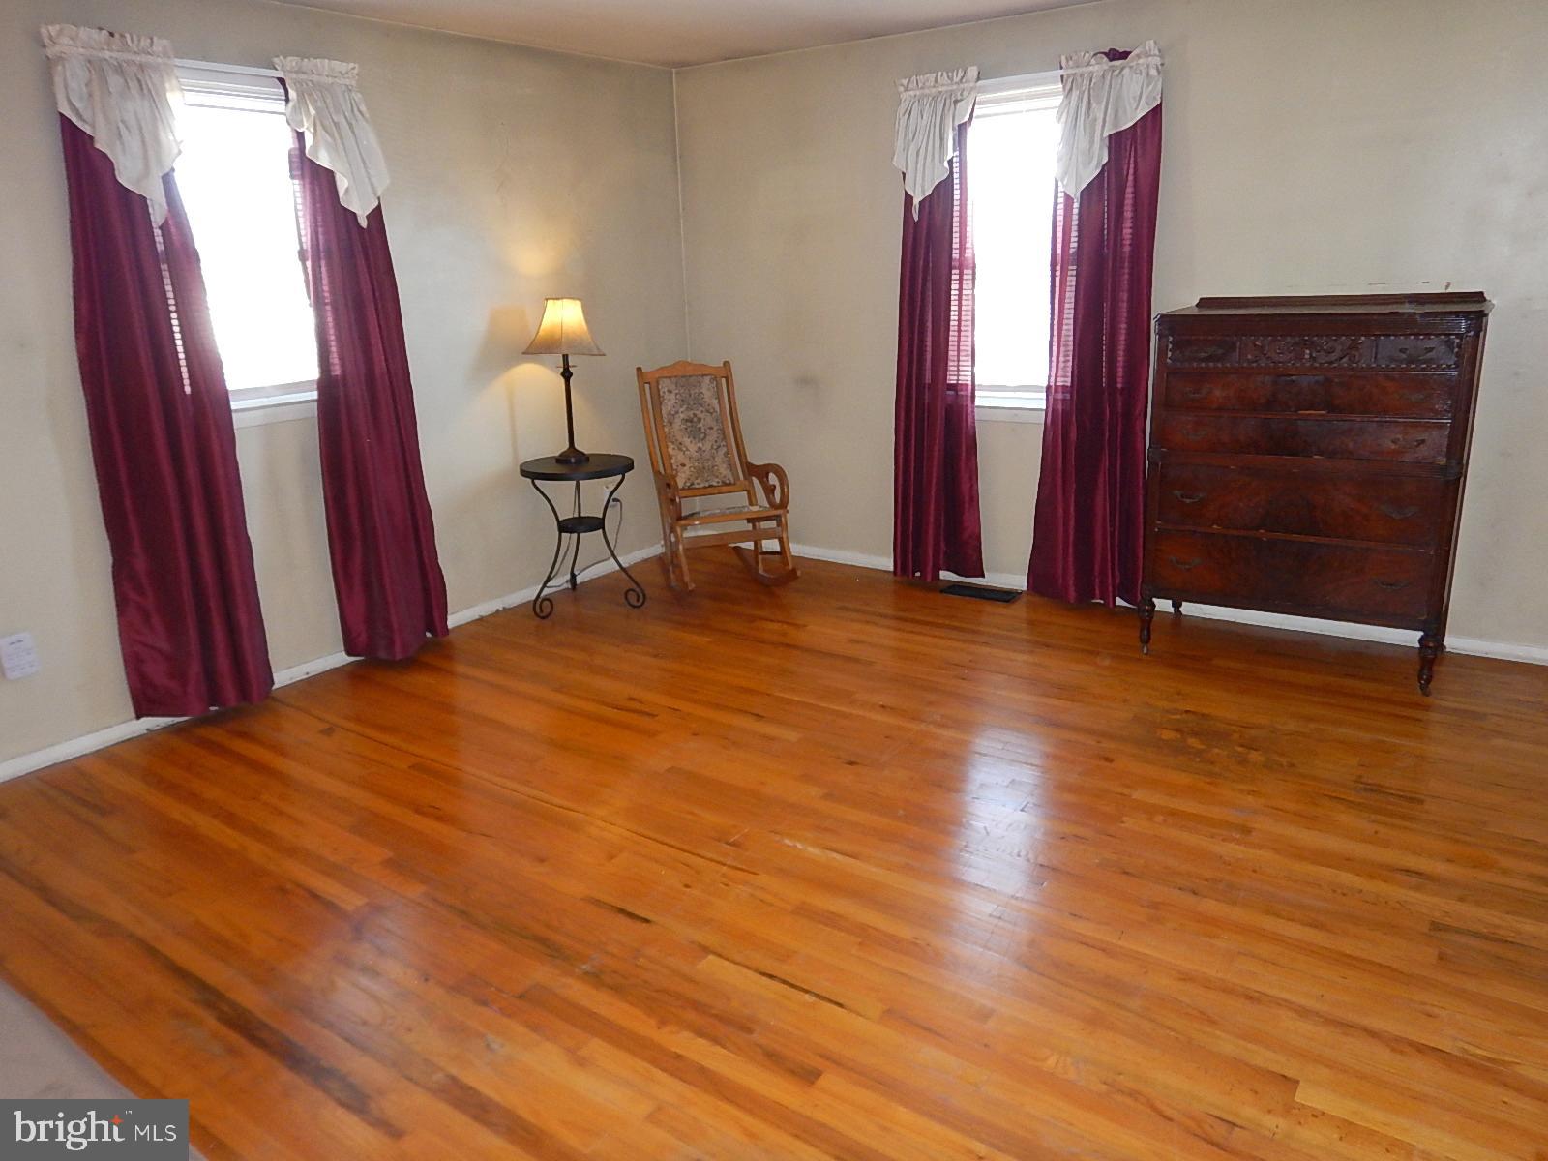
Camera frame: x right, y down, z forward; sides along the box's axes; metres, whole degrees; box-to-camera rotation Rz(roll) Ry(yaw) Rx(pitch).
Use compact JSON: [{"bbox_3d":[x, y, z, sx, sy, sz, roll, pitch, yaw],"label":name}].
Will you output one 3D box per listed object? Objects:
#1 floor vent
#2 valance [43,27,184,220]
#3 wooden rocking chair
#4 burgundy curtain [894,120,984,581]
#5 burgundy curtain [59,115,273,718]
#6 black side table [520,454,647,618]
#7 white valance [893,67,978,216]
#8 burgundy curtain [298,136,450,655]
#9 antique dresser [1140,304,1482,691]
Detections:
[{"bbox_3d":[0.965,0.046,4.995,0.355,0.016,0.145,9,20,34],"label":"floor vent"},{"bbox_3d":[-2.014,-1.406,3.364,0.090,0.580,0.410,9,20,34],"label":"valance"},{"bbox_3d":[-0.303,-0.504,5.192,0.600,1.047,0.750,-9,17,-23],"label":"wooden rocking chair"},{"bbox_3d":[0.746,-1.043,4.853,0.465,2.180,0.120,9,20,34],"label":"burgundy curtain"},{"bbox_3d":[-2.025,-0.593,3.543,0.120,2.170,0.520,9,20,34],"label":"burgundy curtain"},{"bbox_3d":[-0.887,-0.201,4.913,0.520,0.656,0.520,-2,16,1],"label":"black side table"},{"bbox_3d":[0.691,-1.870,4.635,0.400,0.570,0.090,9,20,34],"label":"white valance"},{"bbox_3d":[-1.578,-0.761,4.147,0.120,2.180,0.460,9,20,34],"label":"burgundy curtain"},{"bbox_3d":[1.942,-0.353,3.927,1.000,1.310,0.520,9,19,32],"label":"antique dresser"}]

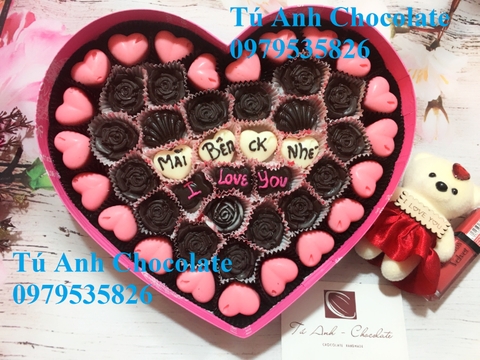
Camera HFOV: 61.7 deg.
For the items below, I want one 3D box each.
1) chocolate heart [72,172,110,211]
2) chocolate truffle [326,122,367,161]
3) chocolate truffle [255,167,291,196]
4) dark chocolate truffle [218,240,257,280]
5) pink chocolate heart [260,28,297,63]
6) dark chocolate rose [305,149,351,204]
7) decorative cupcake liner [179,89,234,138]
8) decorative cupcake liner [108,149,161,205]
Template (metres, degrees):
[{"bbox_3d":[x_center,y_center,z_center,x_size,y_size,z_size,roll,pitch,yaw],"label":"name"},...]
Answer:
[{"bbox_3d":[-0.108,0.008,0.288,0.025,0.013,0.029,-29,86,-4],"label":"chocolate heart"},{"bbox_3d":[0.080,-0.029,0.302,0.029,0.017,0.029,4,78,-2],"label":"chocolate truffle"},{"bbox_3d":[0.024,0.001,0.290,0.027,0.013,0.023,0,86,0],"label":"chocolate truffle"},{"bbox_3d":[-0.002,0.061,0.305,0.031,0.016,0.031,0,84,0],"label":"dark chocolate truffle"},{"bbox_3d":[0.030,-0.107,0.324,0.030,0.014,0.027,-2,84,0],"label":"pink chocolate heart"},{"bbox_3d":[0.063,-0.001,0.289,0.030,0.019,0.030,0,86,0],"label":"dark chocolate rose"},{"bbox_3d":[-0.024,-0.047,0.292,0.037,0.020,0.035,0,84,-2],"label":"decorative cupcake liner"},{"bbox_3d":[-0.074,-0.002,0.286,0.035,0.020,0.036,0,84,-2],"label":"decorative cupcake liner"}]

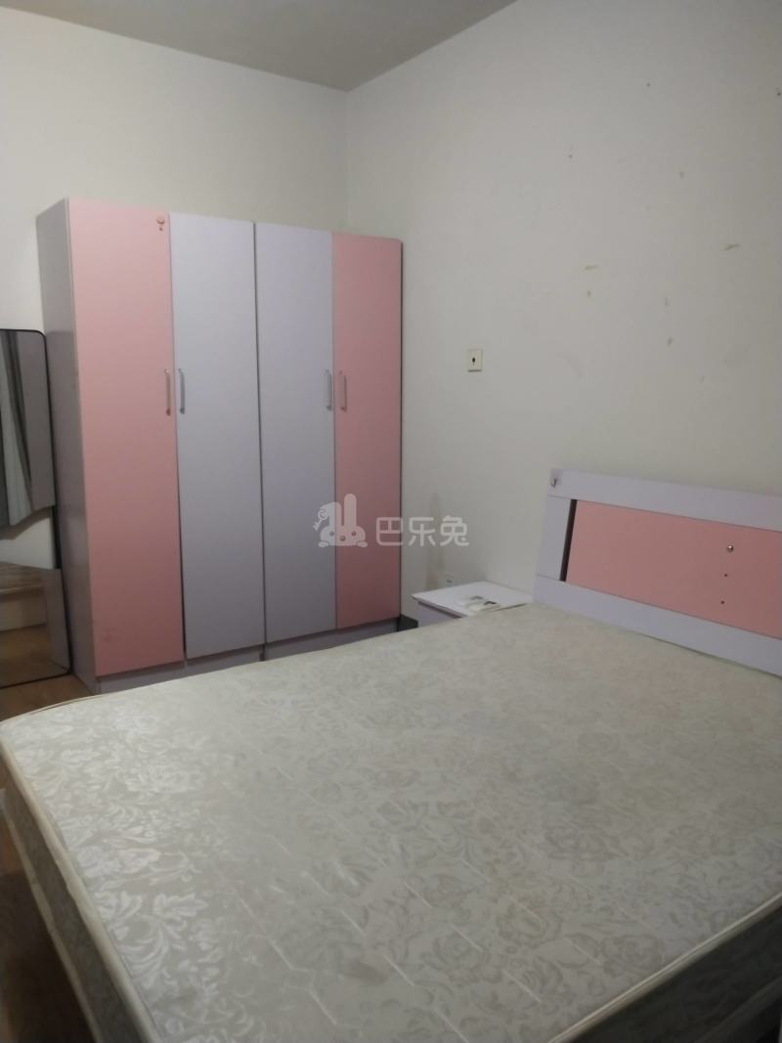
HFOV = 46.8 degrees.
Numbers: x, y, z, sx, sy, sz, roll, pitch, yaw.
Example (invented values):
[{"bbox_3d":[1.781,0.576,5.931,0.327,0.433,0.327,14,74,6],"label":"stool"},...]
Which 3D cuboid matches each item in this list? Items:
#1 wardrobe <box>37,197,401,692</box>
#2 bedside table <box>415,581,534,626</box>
[{"bbox_3d":[-0.673,-0.330,3.995,1.504,1.861,0.428,-6,10,-37],"label":"wardrobe"},{"bbox_3d":[0.348,0.503,3.635,0.408,0.400,0.403,-6,11,-34],"label":"bedside table"}]

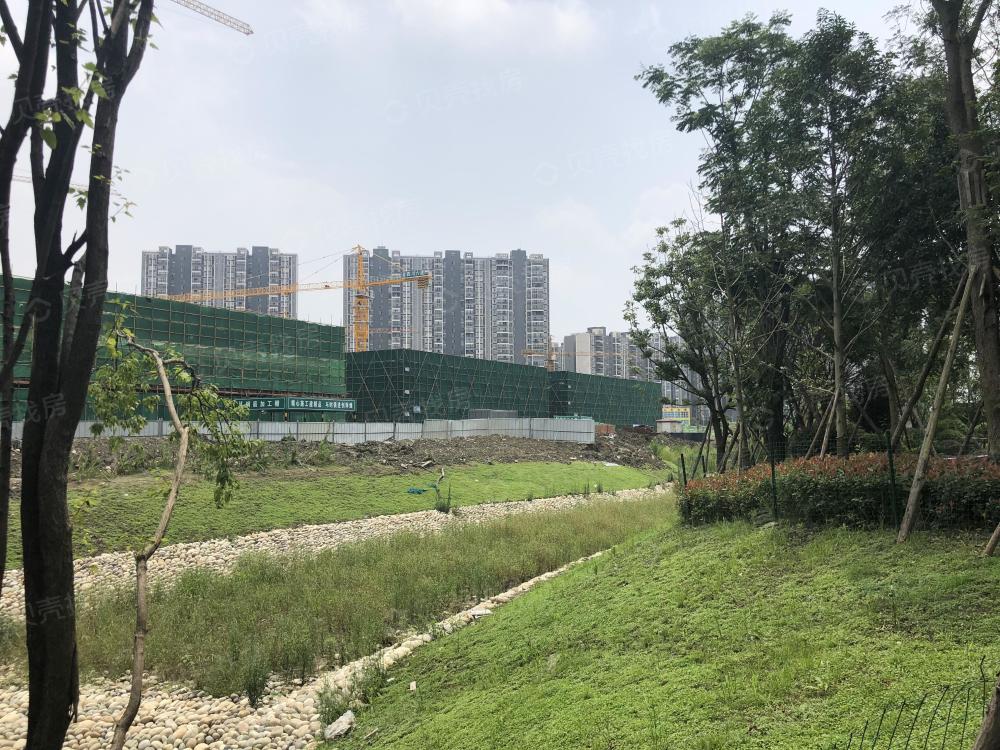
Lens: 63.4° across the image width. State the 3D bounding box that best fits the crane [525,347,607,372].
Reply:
[{"bbox_3d":[21.040,1.710,230.000,30.000,25.000,2.500,1,-3,-11],"label":"crane"}]

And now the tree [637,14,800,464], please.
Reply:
[{"bbox_3d":[4.666,-2.854,17.273,3.450,9.950,3.300,-1,-3,15],"label":"tree"}]

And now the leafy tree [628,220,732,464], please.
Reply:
[{"bbox_3d":[3.869,-0.575,17.150,2.350,5.470,2.300,-1,-3,13],"label":"leafy tree"}]

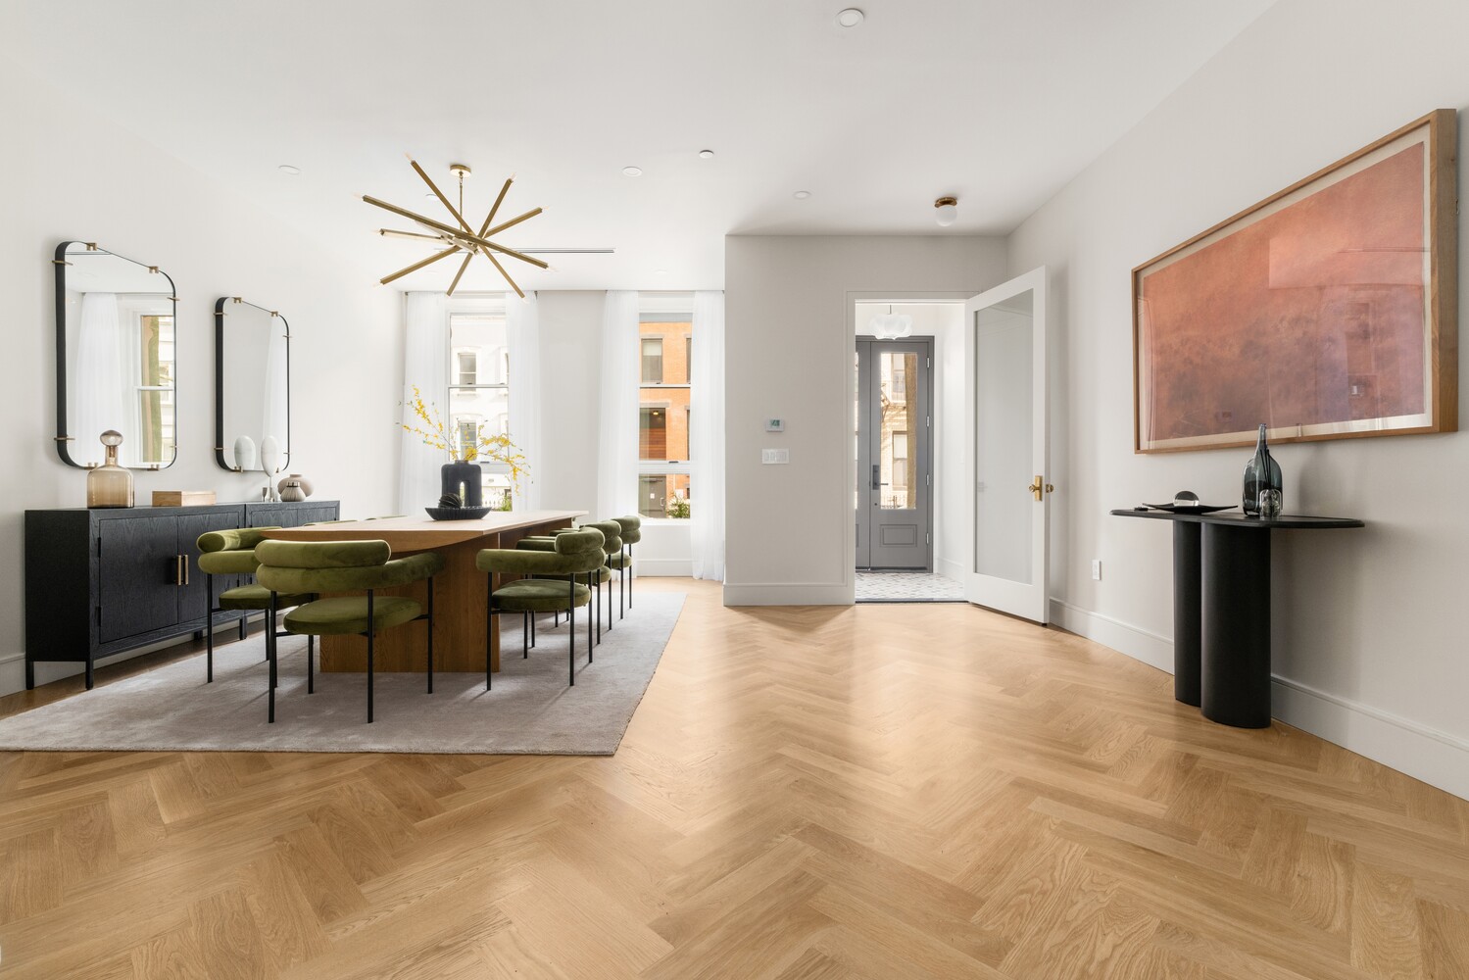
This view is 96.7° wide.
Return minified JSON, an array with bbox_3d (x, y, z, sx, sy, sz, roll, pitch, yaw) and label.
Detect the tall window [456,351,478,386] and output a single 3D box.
[{"bbox_3d":[-11.865,-5.275,29.000,0.930,1.850,0.200,0,0,-1],"label":"tall window"}]

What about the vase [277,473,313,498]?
[{"bbox_3d":[-3.170,-0.017,4.720,0.214,0.197,0.214,0,0,-1],"label":"vase"}]

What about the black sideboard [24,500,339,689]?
[{"bbox_3d":[-3.206,0.515,4.078,0.310,0.847,1.940,0,1,-1],"label":"black sideboard"}]

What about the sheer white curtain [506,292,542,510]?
[{"bbox_3d":[-2.129,-0.543,6.593,0.379,2.886,0.128,0,1,-1],"label":"sheer white curtain"}]

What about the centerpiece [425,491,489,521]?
[{"bbox_3d":[-1.636,0.095,3.860,0.355,0.154,0.355,0,0,-1],"label":"centerpiece"}]

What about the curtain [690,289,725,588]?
[{"bbox_3d":[-0.268,-0.562,6.570,0.355,2.920,0.120,0,0,-1],"label":"curtain"}]

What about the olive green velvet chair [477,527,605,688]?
[{"bbox_3d":[-0.944,0.565,3.347,0.542,0.745,0.670,0,1,-1],"label":"olive green velvet chair"}]

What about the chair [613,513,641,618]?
[{"bbox_3d":[-0.968,0.547,4.893,0.542,0.745,0.670,0,1,-1],"label":"chair"}]

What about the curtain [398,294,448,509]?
[{"bbox_3d":[-3.119,-0.562,6.530,0.500,2.920,0.120,0,0,-1],"label":"curtain"}]

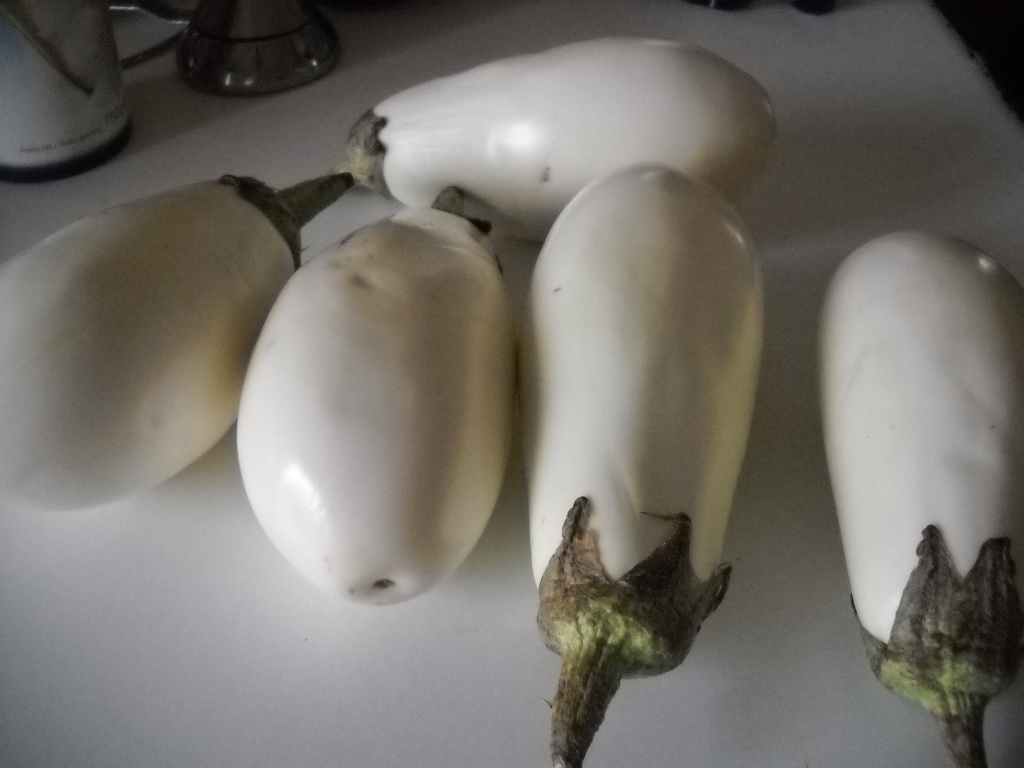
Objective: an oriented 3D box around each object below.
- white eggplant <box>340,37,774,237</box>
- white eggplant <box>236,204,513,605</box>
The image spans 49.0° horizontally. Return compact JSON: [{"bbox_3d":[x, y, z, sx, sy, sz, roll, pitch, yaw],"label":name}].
[{"bbox_3d":[0.019,-0.099,0.463,0.181,0.080,0.080,-4,43,-5],"label":"white eggplant"},{"bbox_3d":[-0.037,-0.006,0.359,0.083,0.083,0.166,3,43,1],"label":"white eggplant"}]

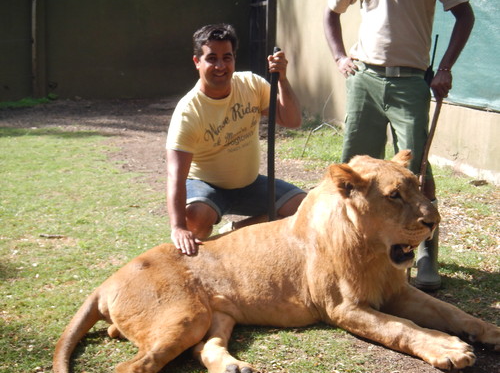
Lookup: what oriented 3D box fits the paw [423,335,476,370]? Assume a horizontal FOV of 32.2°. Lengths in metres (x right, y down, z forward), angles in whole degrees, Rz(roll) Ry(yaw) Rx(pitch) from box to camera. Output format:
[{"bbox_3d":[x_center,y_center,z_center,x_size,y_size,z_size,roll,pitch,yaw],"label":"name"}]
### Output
[{"bbox_3d":[0.700,0.578,3.057,0.160,0.080,0.130,8,13,41],"label":"paw"}]

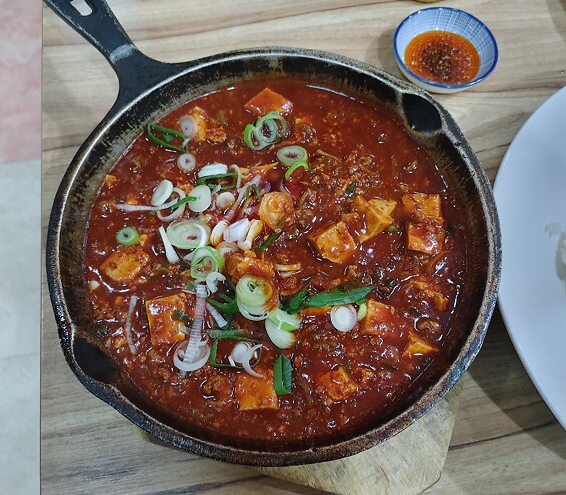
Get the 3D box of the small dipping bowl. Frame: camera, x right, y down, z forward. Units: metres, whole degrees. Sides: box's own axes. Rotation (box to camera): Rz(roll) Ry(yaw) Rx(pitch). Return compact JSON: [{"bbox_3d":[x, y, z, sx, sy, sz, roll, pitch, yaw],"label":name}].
[{"bbox_3d":[0.112,-0.133,0.354,0.071,0.027,0.071,1,68,-1],"label":"small dipping bowl"}]

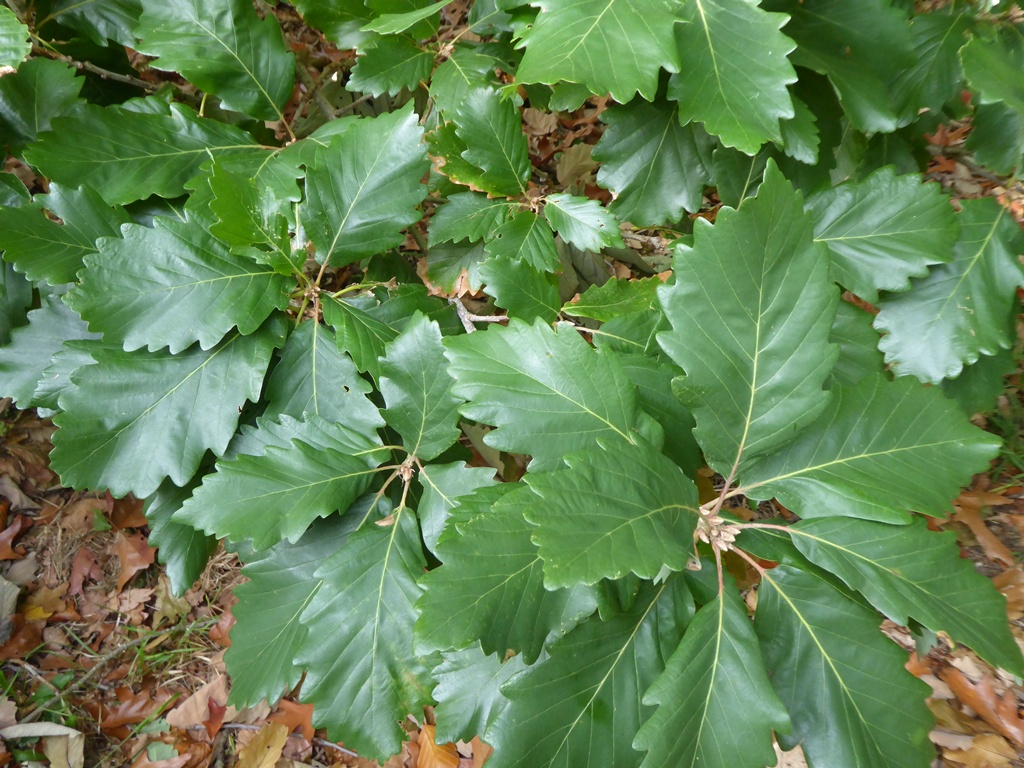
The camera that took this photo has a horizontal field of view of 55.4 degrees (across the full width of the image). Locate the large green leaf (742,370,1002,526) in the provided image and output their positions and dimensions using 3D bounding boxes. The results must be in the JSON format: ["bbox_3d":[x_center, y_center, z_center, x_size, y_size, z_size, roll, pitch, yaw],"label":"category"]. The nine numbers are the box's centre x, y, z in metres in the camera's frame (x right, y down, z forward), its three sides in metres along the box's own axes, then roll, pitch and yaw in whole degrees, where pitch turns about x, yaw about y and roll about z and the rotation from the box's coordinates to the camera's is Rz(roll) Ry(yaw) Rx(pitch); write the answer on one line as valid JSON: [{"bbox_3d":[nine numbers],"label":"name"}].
[{"bbox_3d":[0.234,0.039,0.646,0.205,0.045,0.105,-8,65,-18],"label":"large green leaf"}]

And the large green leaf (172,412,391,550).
[{"bbox_3d":[-0.188,0.081,0.780,0.172,0.030,0.090,-13,68,7],"label":"large green leaf"}]

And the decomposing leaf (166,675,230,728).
[{"bbox_3d":[-0.346,0.347,1.075,0.080,0.025,0.055,-38,63,-23],"label":"decomposing leaf"}]

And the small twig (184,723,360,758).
[{"bbox_3d":[-0.248,0.367,1.012,0.188,0.012,0.018,8,53,6],"label":"small twig"}]

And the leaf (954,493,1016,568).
[{"bbox_3d":[0.582,0.177,1.201,0.055,0.025,0.107,-20,57,-14],"label":"leaf"}]

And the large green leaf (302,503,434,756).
[{"bbox_3d":[-0.107,0.193,0.760,0.105,0.035,0.192,6,84,1],"label":"large green leaf"}]

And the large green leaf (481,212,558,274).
[{"bbox_3d":[0.015,-0.164,1.140,0.075,0.025,0.094,19,65,8],"label":"large green leaf"}]

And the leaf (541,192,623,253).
[{"bbox_3d":[0.073,-0.167,1.001,0.098,0.022,0.072,34,65,11],"label":"leaf"}]

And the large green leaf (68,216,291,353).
[{"bbox_3d":[-0.255,-0.078,0.743,0.195,0.040,0.120,-4,62,18],"label":"large green leaf"}]

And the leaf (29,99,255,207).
[{"bbox_3d":[-0.360,-0.227,0.950,0.240,0.035,0.105,-1,68,5],"label":"leaf"}]

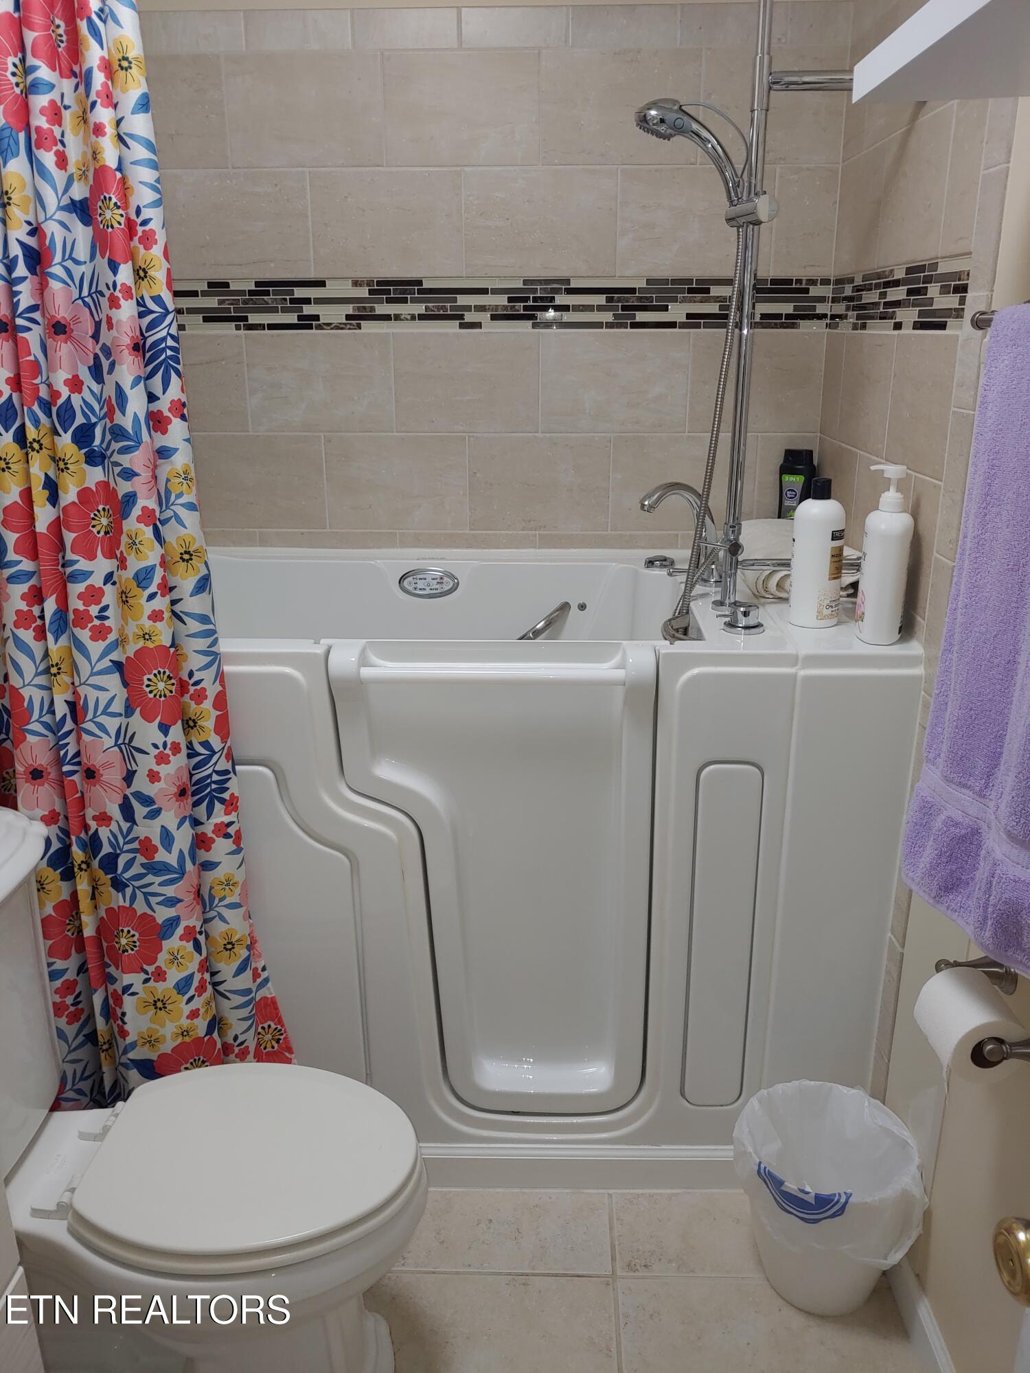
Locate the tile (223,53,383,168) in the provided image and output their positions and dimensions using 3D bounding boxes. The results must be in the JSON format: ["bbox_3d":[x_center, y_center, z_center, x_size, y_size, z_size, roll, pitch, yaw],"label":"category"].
[{"bbox_3d":[-0.417,-1.143,1.968,0.311,0.206,0.010,1,19,2],"label":"tile"}]

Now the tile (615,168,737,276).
[{"bbox_3d":[0.359,-0.921,1.970,0.305,0.203,0.010,1,20,2],"label":"tile"}]

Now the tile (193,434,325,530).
[{"bbox_3d":[-0.555,-0.440,2.137,0.300,0.198,0.010,1,19,2],"label":"tile"}]

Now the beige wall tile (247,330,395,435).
[{"bbox_3d":[-0.412,-0.643,2.104,0.305,0.203,0.010,1,20,2],"label":"beige wall tile"}]

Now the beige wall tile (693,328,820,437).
[{"bbox_3d":[0.503,-0.633,2.068,0.275,0.203,0.010,1,20,2],"label":"beige wall tile"}]

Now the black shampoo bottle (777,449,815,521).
[{"bbox_3d":[0.578,-0.376,2.038,0.080,0.221,0.047,15,24,37],"label":"black shampoo bottle"}]

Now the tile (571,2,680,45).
[{"bbox_3d":[0.204,-1.226,1.838,0.200,0.068,0.010,1,19,2],"label":"tile"}]

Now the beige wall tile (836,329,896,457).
[{"bbox_3d":[0.634,-0.529,1.785,0.010,0.203,0.305,1,20,2],"label":"beige wall tile"}]

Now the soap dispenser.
[{"bbox_3d":[0.573,-0.204,1.529,0.077,0.271,0.076,3,19,9],"label":"soap dispenser"}]

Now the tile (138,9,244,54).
[{"bbox_3d":[-0.619,-1.249,1.893,0.203,0.067,0.010,1,20,2],"label":"tile"}]

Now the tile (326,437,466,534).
[{"bbox_3d":[-0.251,-0.438,2.128,0.300,0.198,0.010,1,19,2],"label":"tile"}]

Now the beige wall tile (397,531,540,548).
[{"bbox_3d":[-0.102,-0.322,2.164,0.300,0.035,0.010,1,19,2],"label":"beige wall tile"}]

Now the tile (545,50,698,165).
[{"bbox_3d":[0.209,-1.137,1.950,0.311,0.206,0.010,1,19,2],"label":"tile"}]

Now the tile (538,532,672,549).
[{"bbox_3d":[0.210,-0.326,2.205,0.311,0.040,0.010,1,19,2],"label":"tile"}]

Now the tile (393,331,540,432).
[{"bbox_3d":[-0.103,-0.645,2.115,0.311,0.206,0.010,1,19,2],"label":"tile"}]

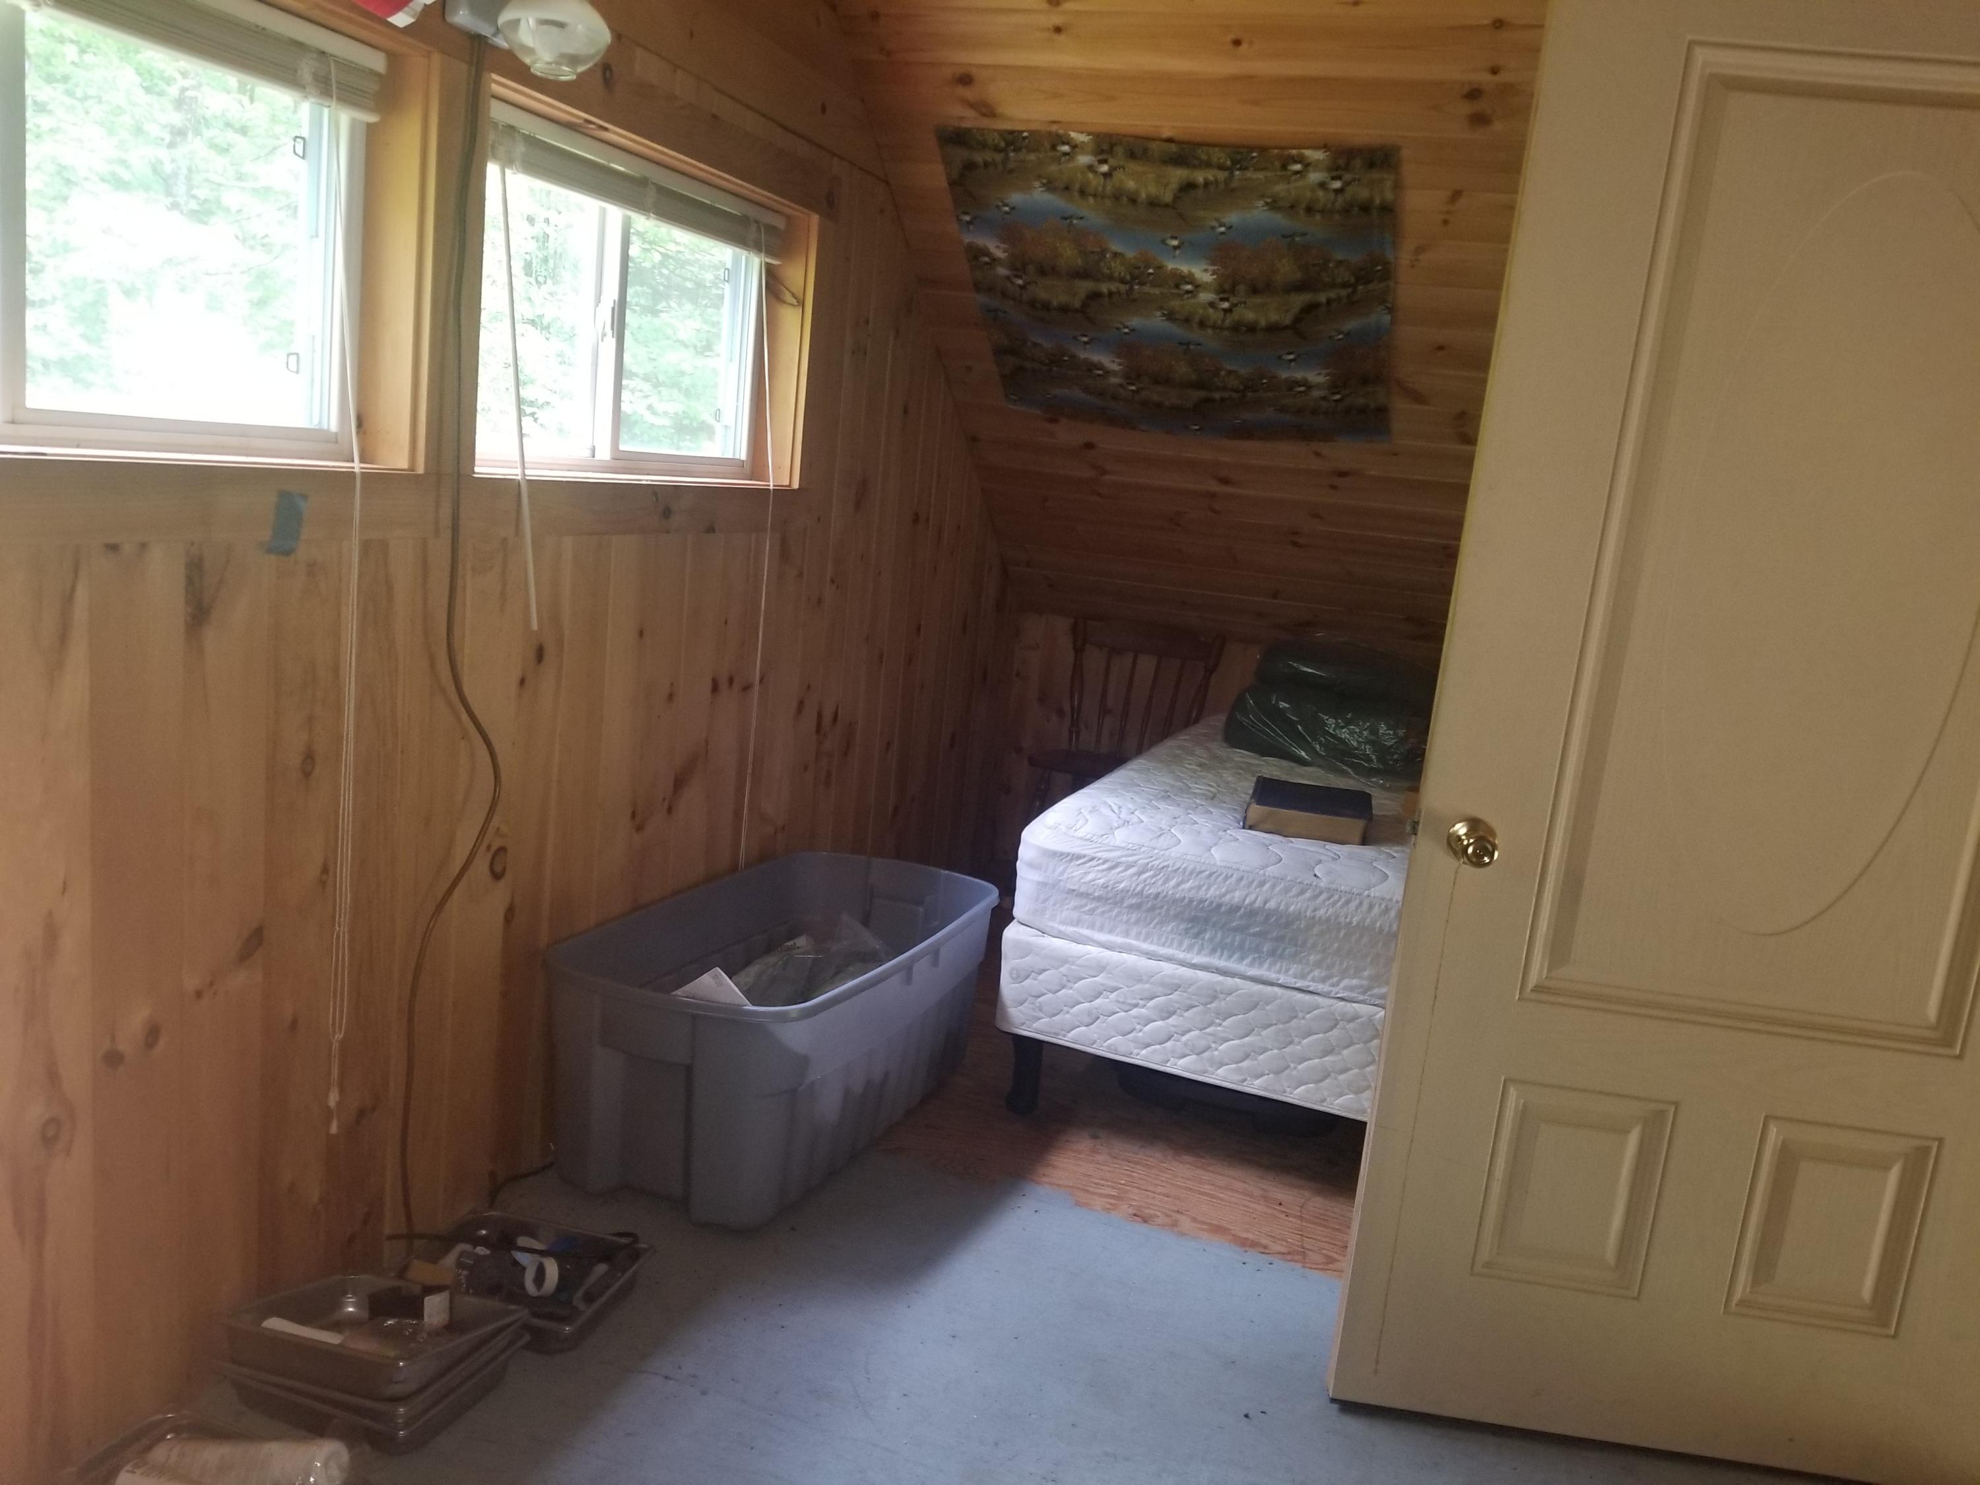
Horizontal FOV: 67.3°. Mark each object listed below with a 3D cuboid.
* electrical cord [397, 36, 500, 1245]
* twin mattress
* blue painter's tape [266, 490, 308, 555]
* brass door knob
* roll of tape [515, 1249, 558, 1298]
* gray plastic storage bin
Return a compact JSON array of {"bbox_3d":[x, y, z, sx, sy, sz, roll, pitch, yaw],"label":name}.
[{"bbox_3d":[-0.783,-0.096,2.218,0.070,1.830,0.200,9,11,17],"label":"electrical cord"},{"bbox_3d":[0.825,0.328,3.728,0.970,0.441,1.900,10,11,20],"label":"twin mattress"},{"bbox_3d":[-0.892,-0.277,1.892,0.006,0.082,0.049,9,-1,17],"label":"blue painter's tape"},{"bbox_3d":[0.654,0.140,2.005,0.064,0.064,0.062,7,11,5],"label":"brass door knob"},{"bbox_3d":[-0.694,0.818,2.284,0.060,0.060,0.024,14,13,37],"label":"roll of tape"},{"bbox_3d":[-0.401,0.546,2.974,0.501,0.415,1.015,10,11,20],"label":"gray plastic storage bin"}]

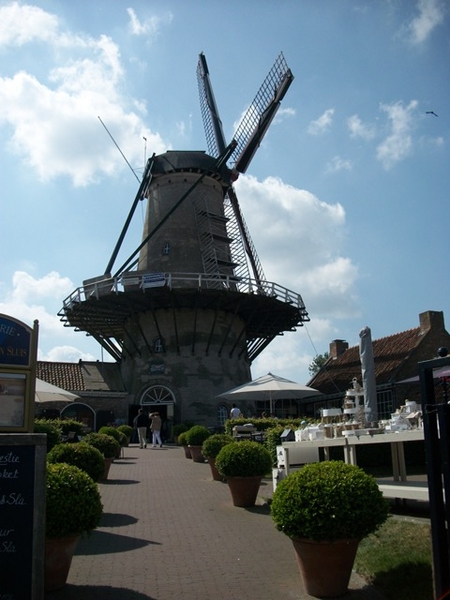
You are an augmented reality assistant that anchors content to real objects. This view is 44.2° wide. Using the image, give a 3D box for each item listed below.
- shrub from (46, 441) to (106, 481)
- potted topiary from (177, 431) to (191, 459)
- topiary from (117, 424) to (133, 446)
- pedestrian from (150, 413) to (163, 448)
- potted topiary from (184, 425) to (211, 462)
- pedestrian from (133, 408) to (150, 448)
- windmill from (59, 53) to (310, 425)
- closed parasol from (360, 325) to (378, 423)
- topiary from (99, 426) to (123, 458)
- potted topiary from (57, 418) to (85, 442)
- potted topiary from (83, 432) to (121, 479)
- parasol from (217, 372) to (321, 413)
[{"bbox_3d":[-2.385,2.584,8.809,0.970,0.680,0.970,0,-12,0],"label":"shrub"},{"bbox_3d":[-1.215,5.020,19.153,0.778,0.867,0.778,-1,-12,0],"label":"potted topiary"},{"bbox_3d":[-4.716,6.457,26.236,0.750,1.040,0.750,0,-12,0],"label":"topiary"},{"bbox_3d":[-3.174,5.992,25.516,0.600,1.660,0.450,0,-12,0],"label":"pedestrian"},{"bbox_3d":[-0.827,4.616,17.812,0.772,1.112,0.772,-1,-12,0],"label":"potted topiary"},{"bbox_3d":[-3.763,5.822,24.938,0.620,1.760,0.450,0,-12,0],"label":"pedestrian"},{"bbox_3d":[-2.472,-4.710,35.258,15.000,26.400,19.000,3,-12,-17],"label":"windmill"},{"bbox_3d":[2.593,1.993,9.997,0.320,3.043,0.320,-1,-12,0],"label":"closed parasol"},{"bbox_3d":[-3.760,4.702,18.061,0.766,1.119,0.766,-1,-12,0],"label":"topiary"},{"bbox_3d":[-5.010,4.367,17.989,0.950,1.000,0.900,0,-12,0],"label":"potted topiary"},{"bbox_3d":[-2.965,3.750,13.317,0.930,1.120,0.930,0,-12,0],"label":"potted topiary"},{"bbox_3d":[1.713,4.167,20.374,4.100,2.952,4.100,-1,-12,0],"label":"parasol"}]

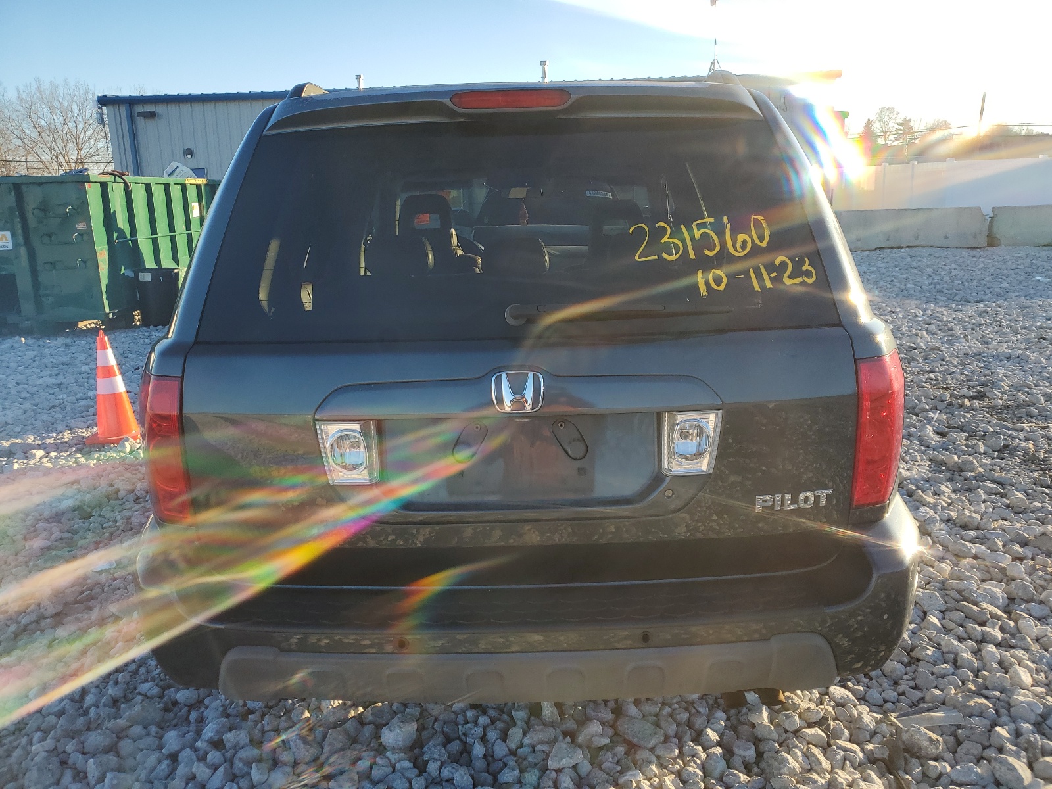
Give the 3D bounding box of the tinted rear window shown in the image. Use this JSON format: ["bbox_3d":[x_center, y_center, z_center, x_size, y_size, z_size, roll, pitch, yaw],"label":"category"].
[{"bbox_3d":[-0.019,-0.359,1.653,1.340,0.490,0.110,-2,-9,0],"label":"tinted rear window"}]

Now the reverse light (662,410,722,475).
[{"bbox_3d":[0.349,0.100,1.669,0.125,0.140,0.065,-2,15,0],"label":"reverse light"}]

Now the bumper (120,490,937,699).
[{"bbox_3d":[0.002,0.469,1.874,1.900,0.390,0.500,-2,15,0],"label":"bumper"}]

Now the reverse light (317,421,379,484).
[{"bbox_3d":[-0.372,0.119,1.669,0.125,0.140,0.065,-2,15,0],"label":"reverse light"}]

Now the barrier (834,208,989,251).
[{"bbox_3d":[8.127,-3.656,17.193,3.500,0.810,0.600,-2,15,0],"label":"barrier"}]

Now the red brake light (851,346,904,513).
[{"bbox_3d":[0.805,0.056,1.790,0.180,0.345,0.200,-2,15,0],"label":"red brake light"}]

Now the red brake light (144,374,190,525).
[{"bbox_3d":[-0.813,0.099,1.790,0.180,0.345,0.200,-2,15,0],"label":"red brake light"}]

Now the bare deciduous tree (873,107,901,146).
[{"bbox_3d":[39.195,-26.928,86.242,3.500,8.690,3.500,-2,15,0],"label":"bare deciduous tree"}]

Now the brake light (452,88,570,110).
[{"bbox_3d":[-0.030,-0.610,1.633,0.247,0.042,0.055,-2,15,0],"label":"brake light"}]

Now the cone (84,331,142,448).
[{"bbox_3d":[-2.673,-0.096,5.057,0.360,0.710,0.360,-2,15,0],"label":"cone"}]

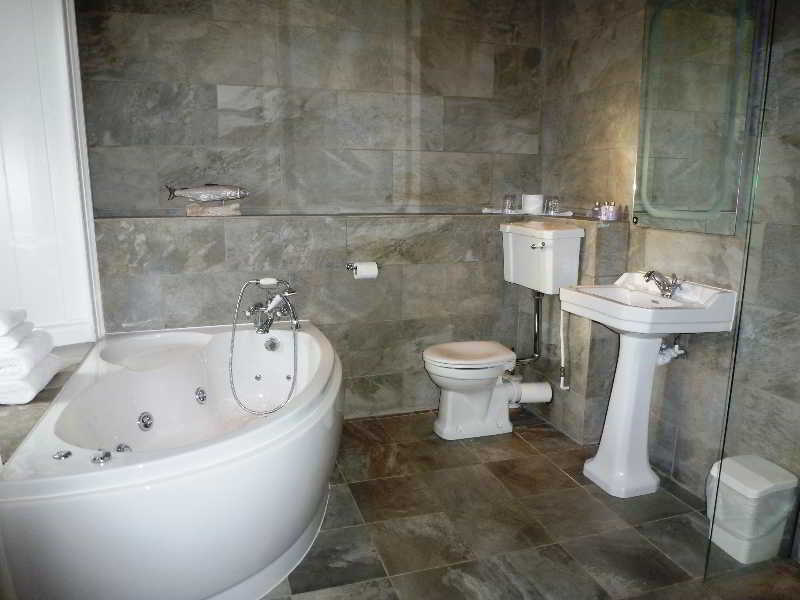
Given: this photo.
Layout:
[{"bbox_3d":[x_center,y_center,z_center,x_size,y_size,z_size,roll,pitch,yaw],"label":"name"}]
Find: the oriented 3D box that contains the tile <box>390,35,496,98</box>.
[{"bbox_3d":[0.244,-1.283,3.066,0.600,0.300,0.015,-3,10,-16],"label":"tile"}]

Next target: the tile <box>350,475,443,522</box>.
[{"bbox_3d":[-0.025,0.787,2.202,0.303,0.012,0.313,-3,10,-16],"label":"tile"}]

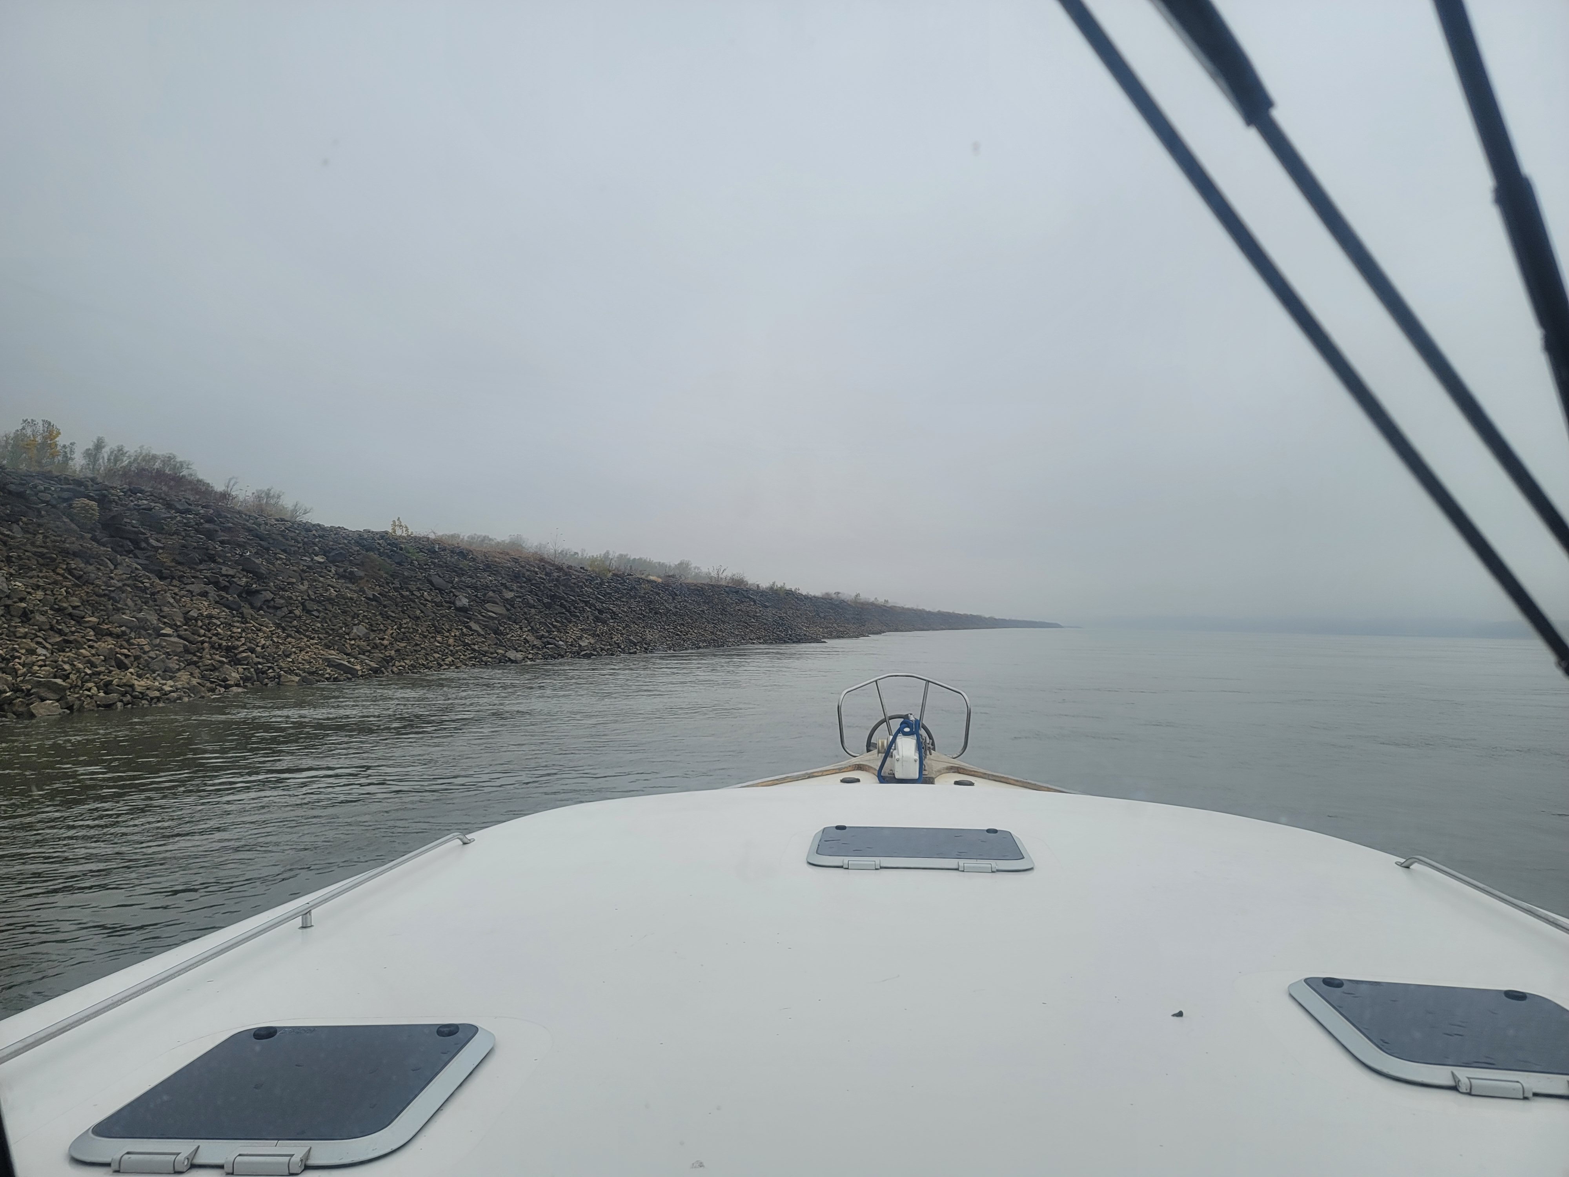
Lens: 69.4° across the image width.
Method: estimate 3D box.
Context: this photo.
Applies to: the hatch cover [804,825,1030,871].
[{"bbox_3d":[0.395,0.765,3.349,0.620,0.030,0.500,0,-2,5],"label":"hatch cover"}]

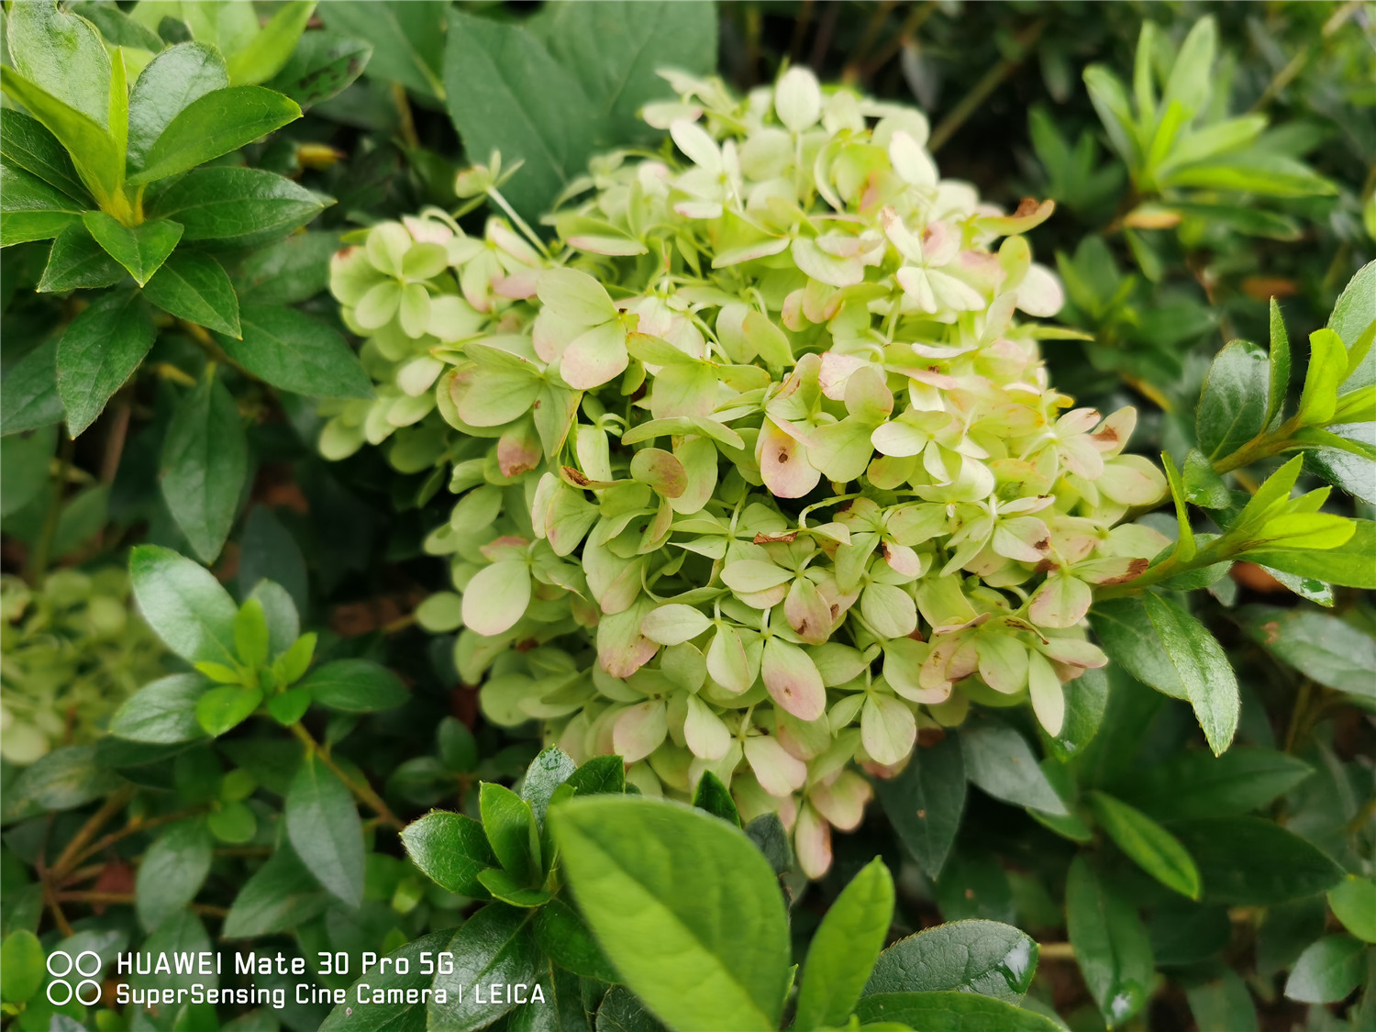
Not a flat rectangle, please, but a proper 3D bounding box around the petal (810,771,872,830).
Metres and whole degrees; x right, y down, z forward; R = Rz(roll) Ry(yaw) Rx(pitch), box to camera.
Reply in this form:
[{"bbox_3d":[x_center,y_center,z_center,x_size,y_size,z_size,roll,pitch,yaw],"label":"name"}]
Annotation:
[{"bbox_3d":[0.044,0.084,0.315,0.017,0.019,0.007,-22,8,-12],"label":"petal"}]

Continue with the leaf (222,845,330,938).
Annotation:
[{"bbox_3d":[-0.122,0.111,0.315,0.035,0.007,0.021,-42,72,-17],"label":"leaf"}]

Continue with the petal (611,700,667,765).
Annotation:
[{"bbox_3d":[-0.012,0.055,0.275,0.013,0.004,0.018,37,91,11],"label":"petal"}]

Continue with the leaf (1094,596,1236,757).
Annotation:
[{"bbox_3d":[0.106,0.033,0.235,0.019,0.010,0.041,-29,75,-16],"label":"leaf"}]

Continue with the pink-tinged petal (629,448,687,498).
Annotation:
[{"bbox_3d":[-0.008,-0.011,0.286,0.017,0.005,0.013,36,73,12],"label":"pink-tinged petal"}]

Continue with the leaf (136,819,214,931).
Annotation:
[{"bbox_3d":[-0.184,0.129,0.385,0.022,0.005,0.044,11,60,6],"label":"leaf"}]

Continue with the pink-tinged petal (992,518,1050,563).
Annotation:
[{"bbox_3d":[0.088,0.006,0.285,0.016,0.006,0.013,24,81,1],"label":"pink-tinged petal"}]

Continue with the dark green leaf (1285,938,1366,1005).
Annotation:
[{"bbox_3d":[0.214,0.152,0.360,0.034,0.006,0.020,-25,66,-12],"label":"dark green leaf"}]

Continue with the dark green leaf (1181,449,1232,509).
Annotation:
[{"bbox_3d":[0.110,-0.007,0.228,0.015,0.007,0.014,43,53,18],"label":"dark green leaf"}]

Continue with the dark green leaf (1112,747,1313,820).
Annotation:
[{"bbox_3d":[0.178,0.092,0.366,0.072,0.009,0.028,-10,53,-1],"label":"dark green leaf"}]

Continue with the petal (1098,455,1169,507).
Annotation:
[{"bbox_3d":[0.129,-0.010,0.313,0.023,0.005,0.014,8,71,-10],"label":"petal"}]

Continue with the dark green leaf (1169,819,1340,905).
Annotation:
[{"bbox_3d":[0.169,0.101,0.320,0.049,0.007,0.027,1,55,28],"label":"dark green leaf"}]

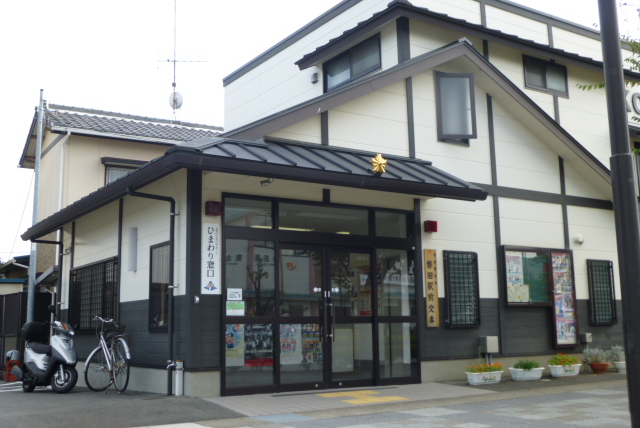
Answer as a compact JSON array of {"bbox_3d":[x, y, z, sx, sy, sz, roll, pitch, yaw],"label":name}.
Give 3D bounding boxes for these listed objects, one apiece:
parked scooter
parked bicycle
[{"bbox_3d":[-4.089,2.046,10.796,0.690,1.238,1.797,8,-13,-44],"label":"parked scooter"},{"bbox_3d":[-2.948,1.978,10.195,0.609,1.086,1.776,5,-11,-33],"label":"parked bicycle"}]

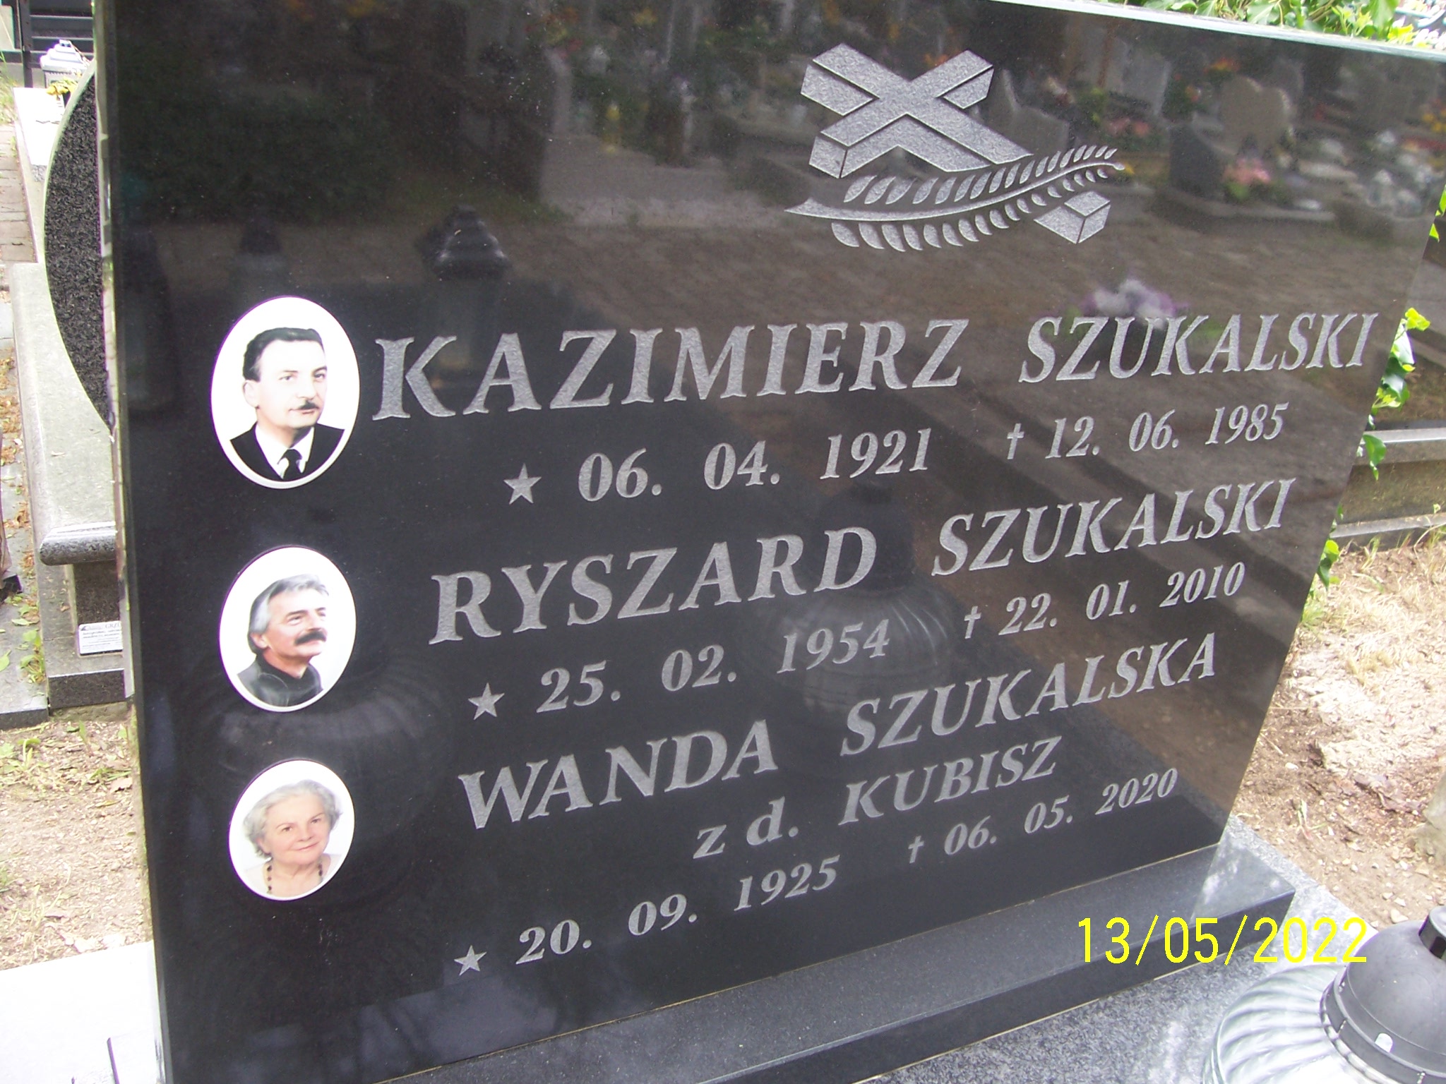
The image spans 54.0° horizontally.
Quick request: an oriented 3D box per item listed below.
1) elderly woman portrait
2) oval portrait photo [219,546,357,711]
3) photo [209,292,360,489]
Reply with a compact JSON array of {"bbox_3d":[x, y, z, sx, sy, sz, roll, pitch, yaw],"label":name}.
[{"bbox_3d":[-0.366,0.255,1.204,0.091,0.125,0.008,-6,29,-28],"label":"elderly woman portrait"},{"bbox_3d":[-0.340,0.070,1.112,0.110,0.150,0.010,-6,29,-28],"label":"oval portrait photo"},{"bbox_3d":[-0.315,-0.106,1.025,0.110,0.150,0.010,-6,29,-28],"label":"photo"}]

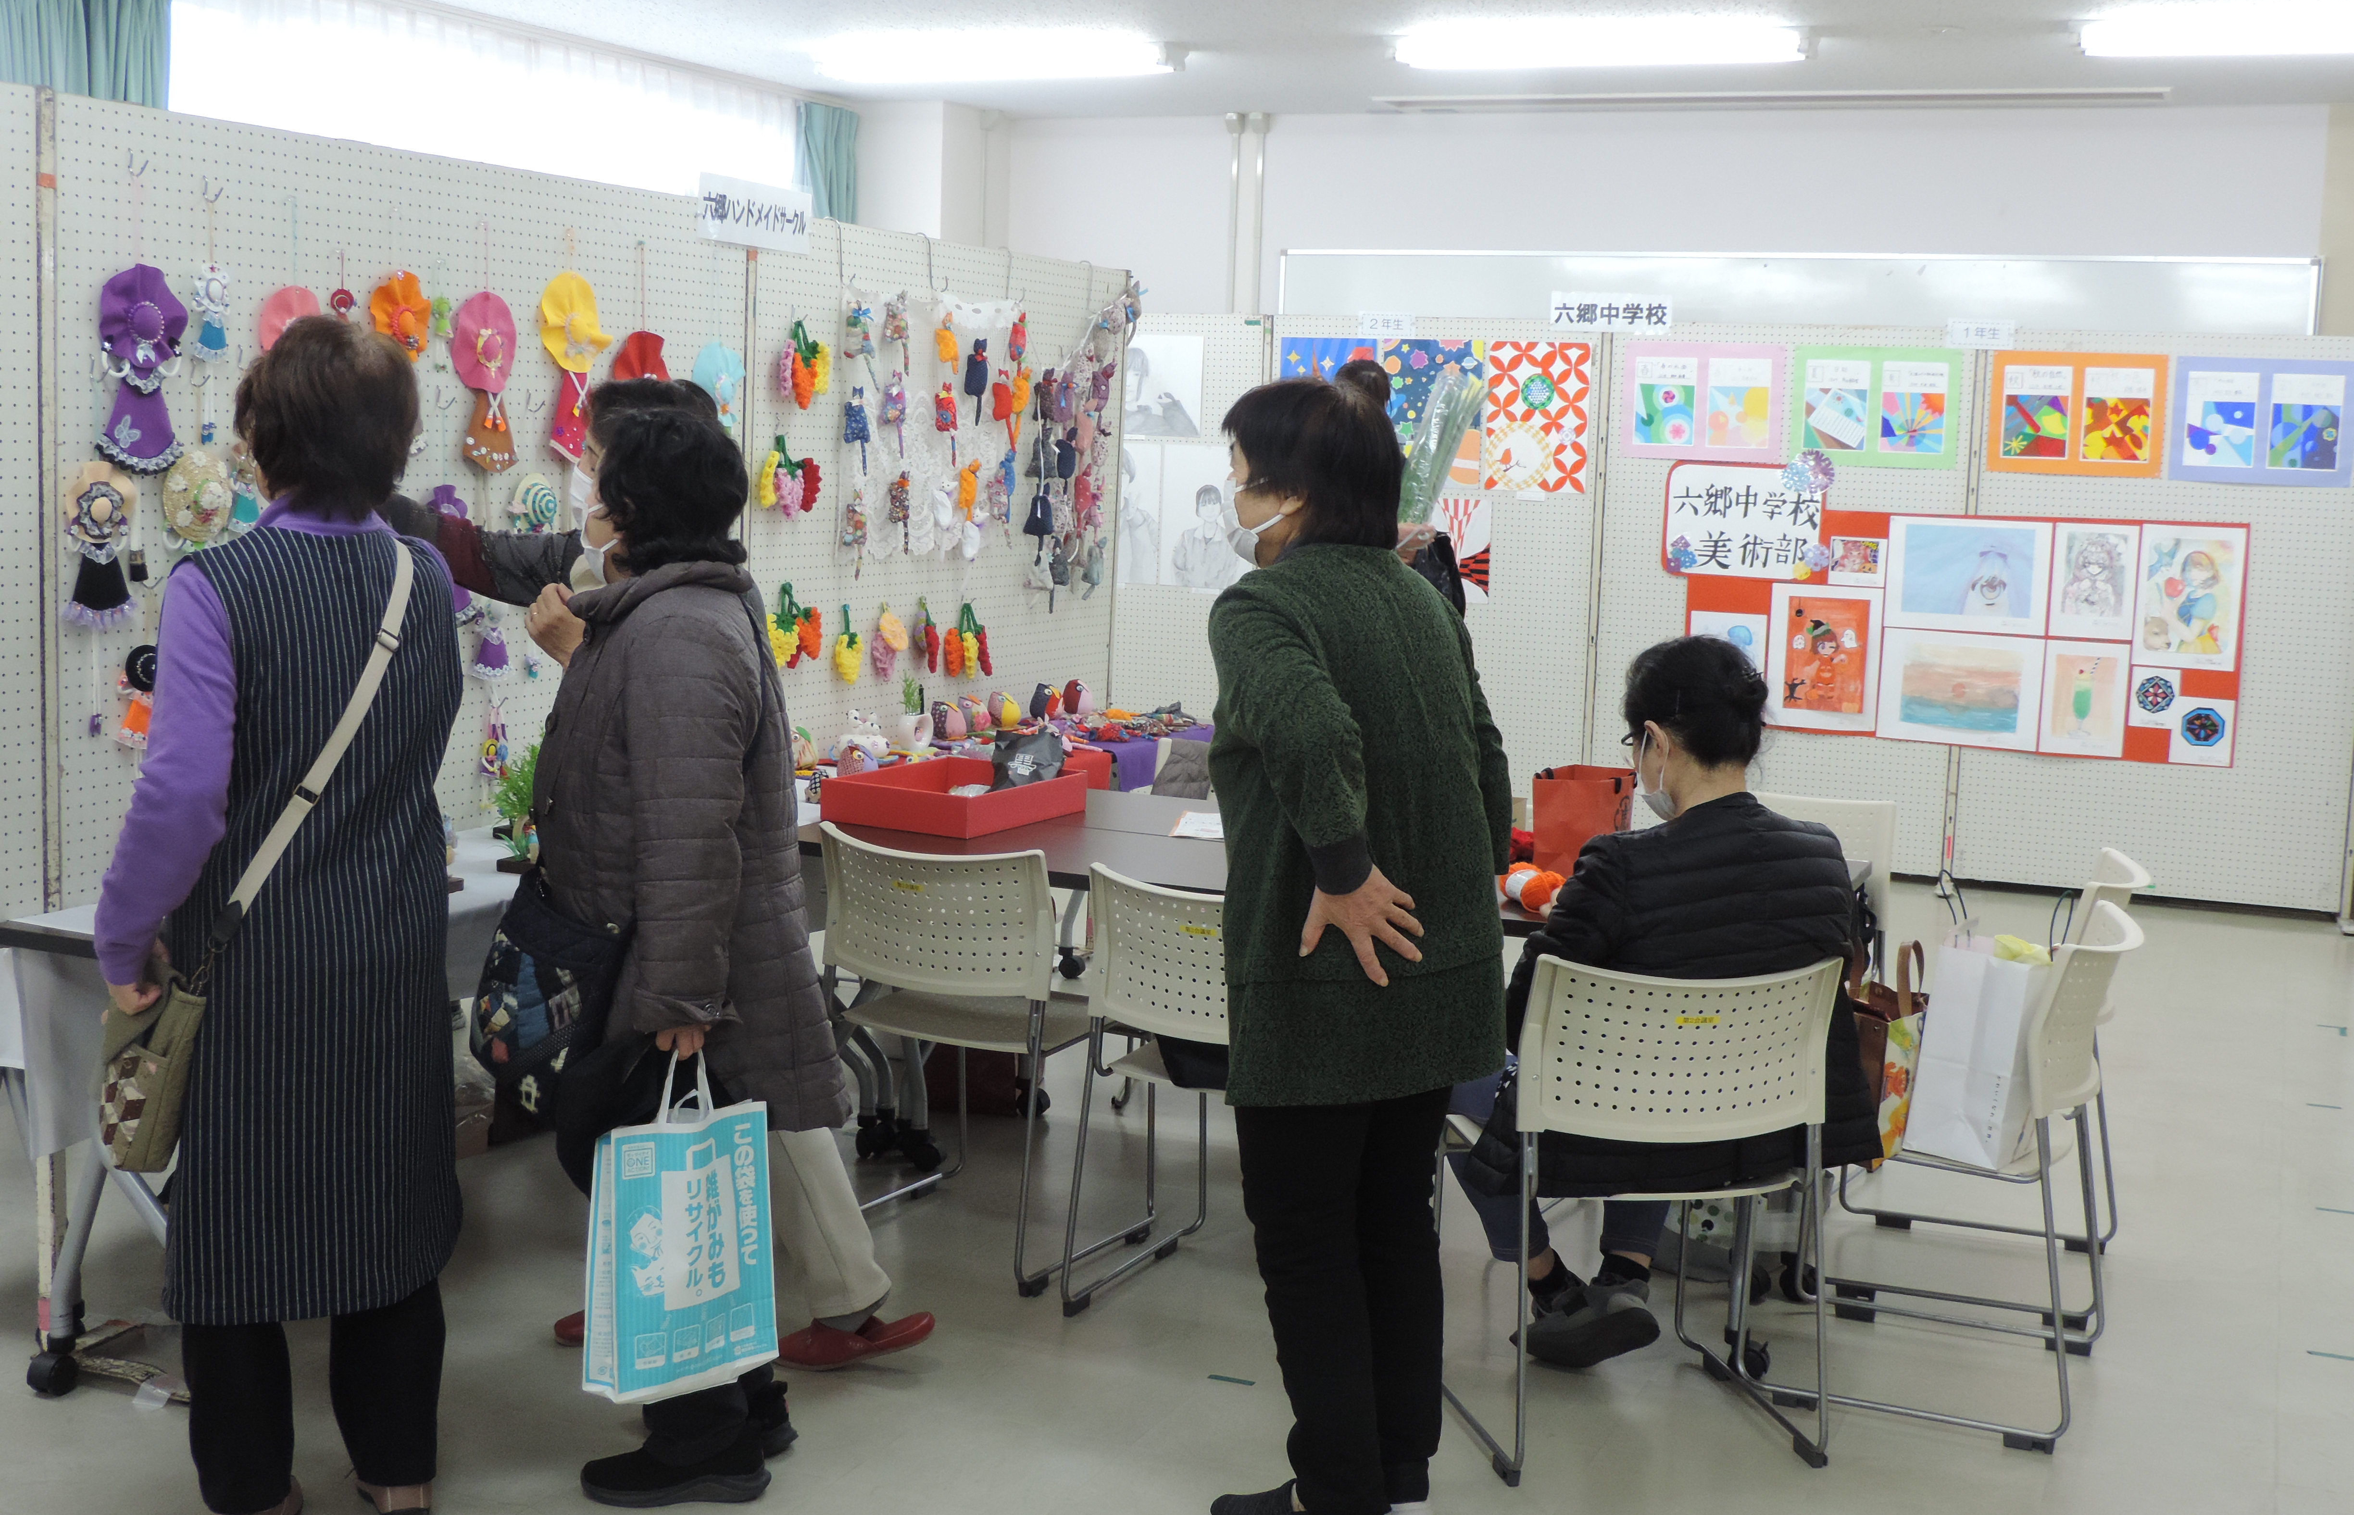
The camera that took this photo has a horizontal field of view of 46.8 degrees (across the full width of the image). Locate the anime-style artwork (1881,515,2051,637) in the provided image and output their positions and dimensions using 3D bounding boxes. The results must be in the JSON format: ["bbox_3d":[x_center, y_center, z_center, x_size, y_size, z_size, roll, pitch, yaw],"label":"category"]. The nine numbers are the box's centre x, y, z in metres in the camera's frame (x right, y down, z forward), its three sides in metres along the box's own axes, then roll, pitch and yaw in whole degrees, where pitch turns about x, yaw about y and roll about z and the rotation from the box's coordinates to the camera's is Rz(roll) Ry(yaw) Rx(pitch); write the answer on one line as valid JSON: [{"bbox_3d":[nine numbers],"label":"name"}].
[{"bbox_3d":[2.609,-0.599,8.965,0.525,0.366,0.015,5,8,23],"label":"anime-style artwork"}]

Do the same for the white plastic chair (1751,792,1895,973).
[{"bbox_3d":[1.206,0.488,5.671,0.500,0.780,0.550,5,8,21],"label":"white plastic chair"}]

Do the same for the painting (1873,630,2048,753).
[{"bbox_3d":[2.593,-0.223,9.002,0.520,0.367,0.015,5,8,23],"label":"painting"}]

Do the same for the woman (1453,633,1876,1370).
[{"bbox_3d":[0.760,0.418,4.272,0.570,1.230,0.670,-2,8,-30],"label":"woman"}]

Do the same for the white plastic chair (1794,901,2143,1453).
[{"bbox_3d":[1.266,0.640,4.455,0.550,0.780,0.500,5,8,25],"label":"white plastic chair"}]

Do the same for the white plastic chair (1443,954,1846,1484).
[{"bbox_3d":[0.695,0.652,4.194,0.500,0.780,0.550,0,7,-13],"label":"white plastic chair"}]

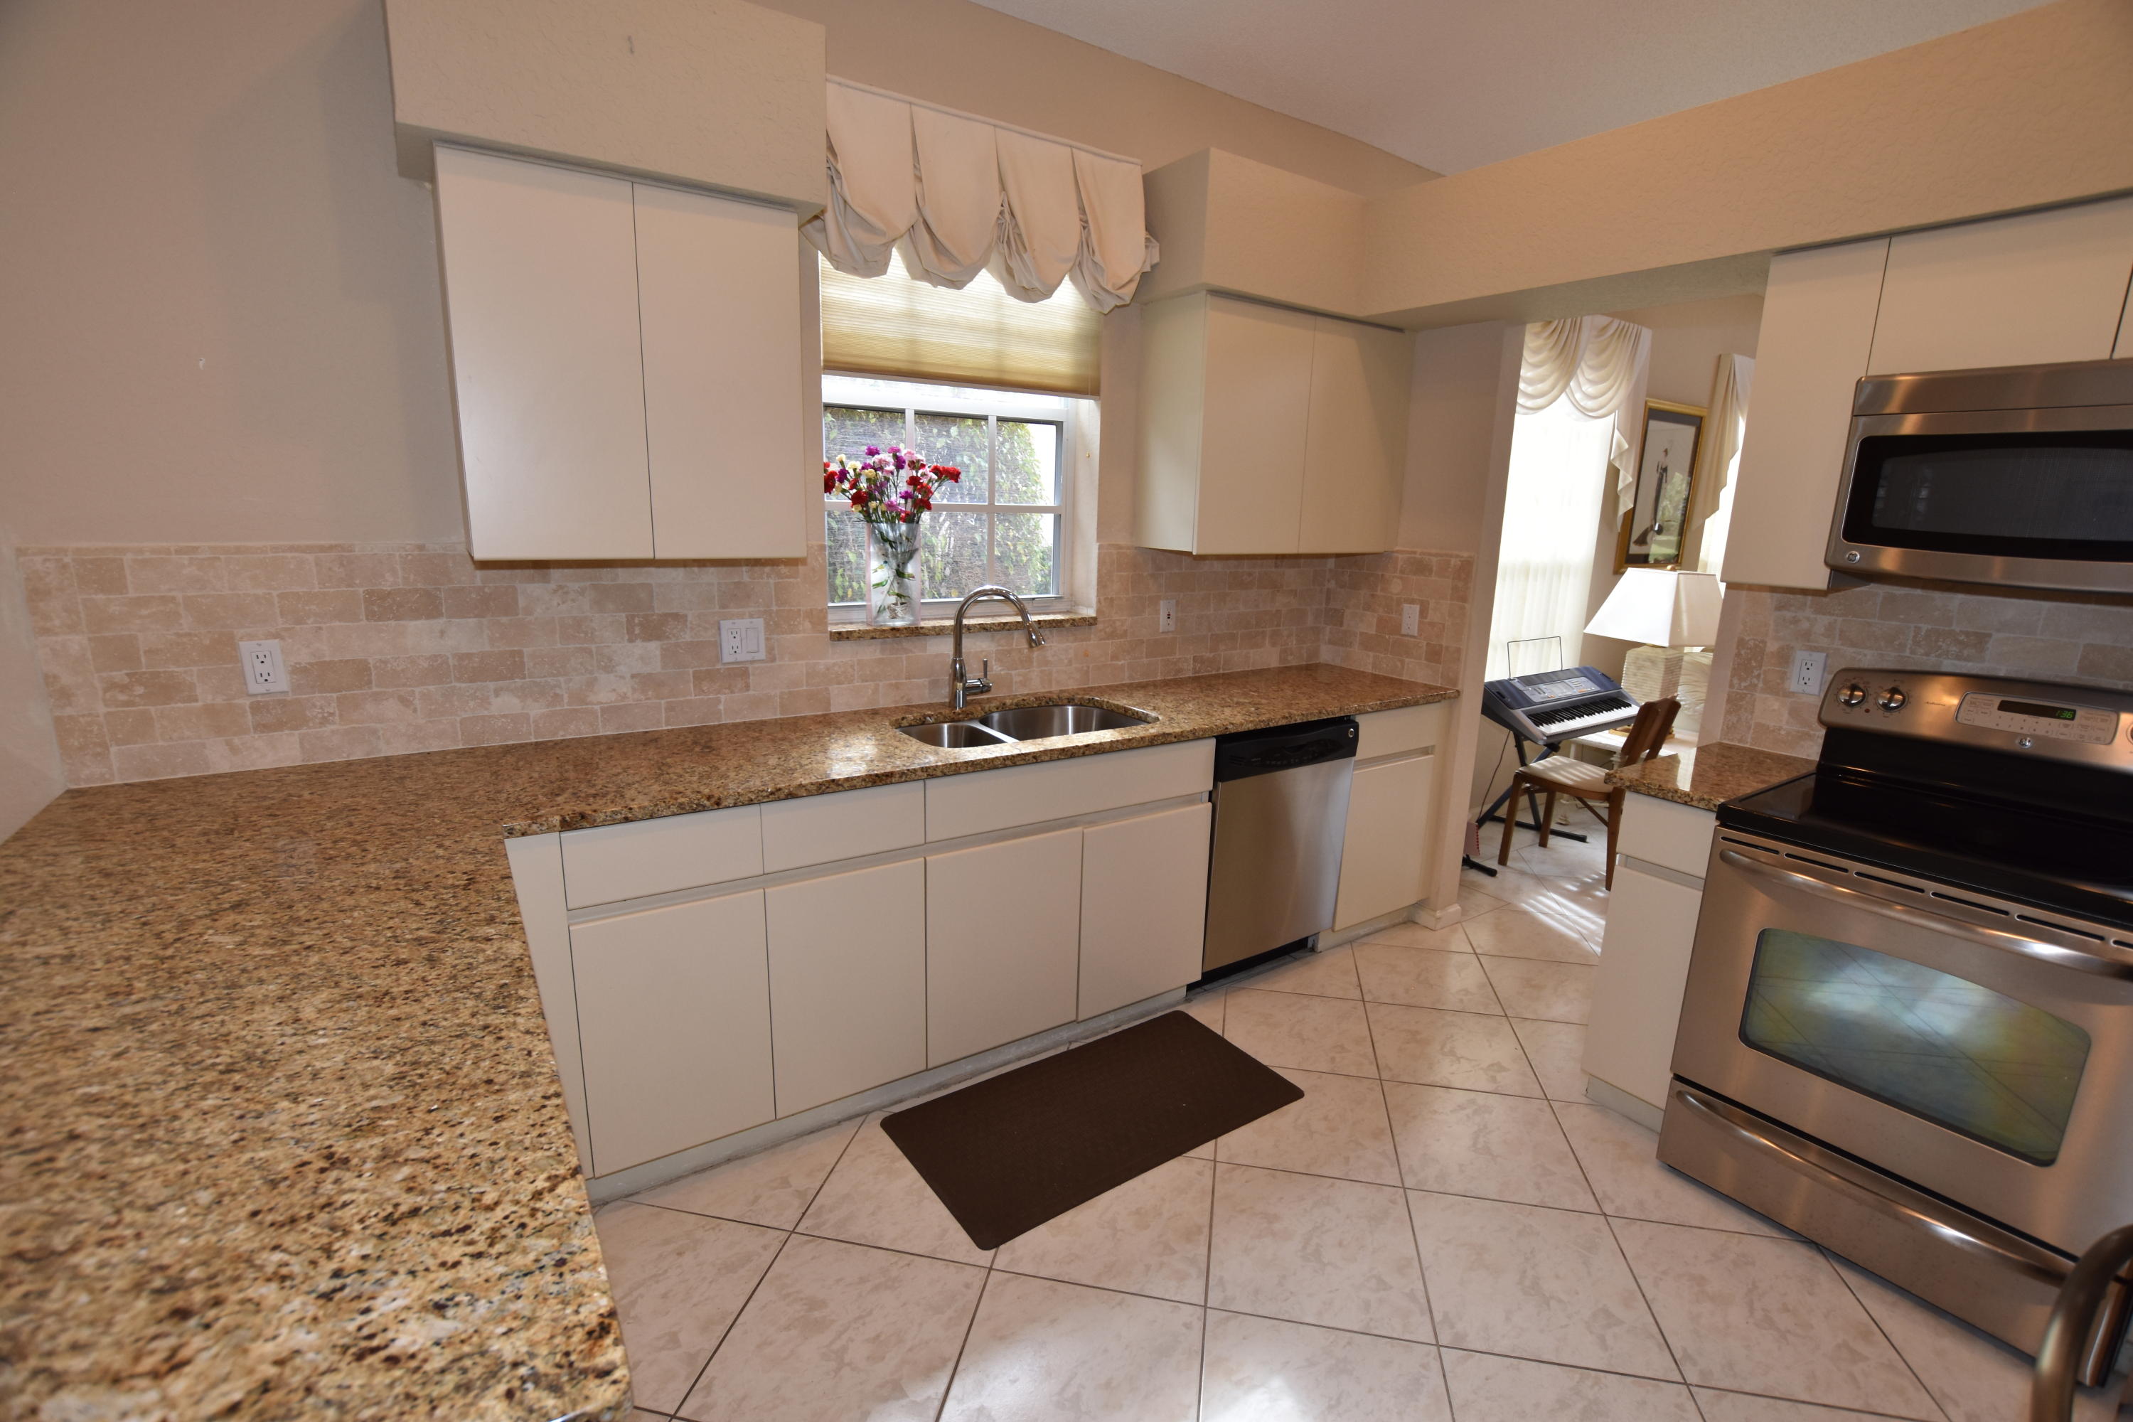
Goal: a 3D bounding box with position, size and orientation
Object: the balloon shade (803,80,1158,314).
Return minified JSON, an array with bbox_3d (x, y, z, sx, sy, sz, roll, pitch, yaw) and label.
[{"bbox_3d":[-0.211,-1.394,2.500,1.080,0.430,0.135,-6,15,-32],"label":"balloon shade"}]

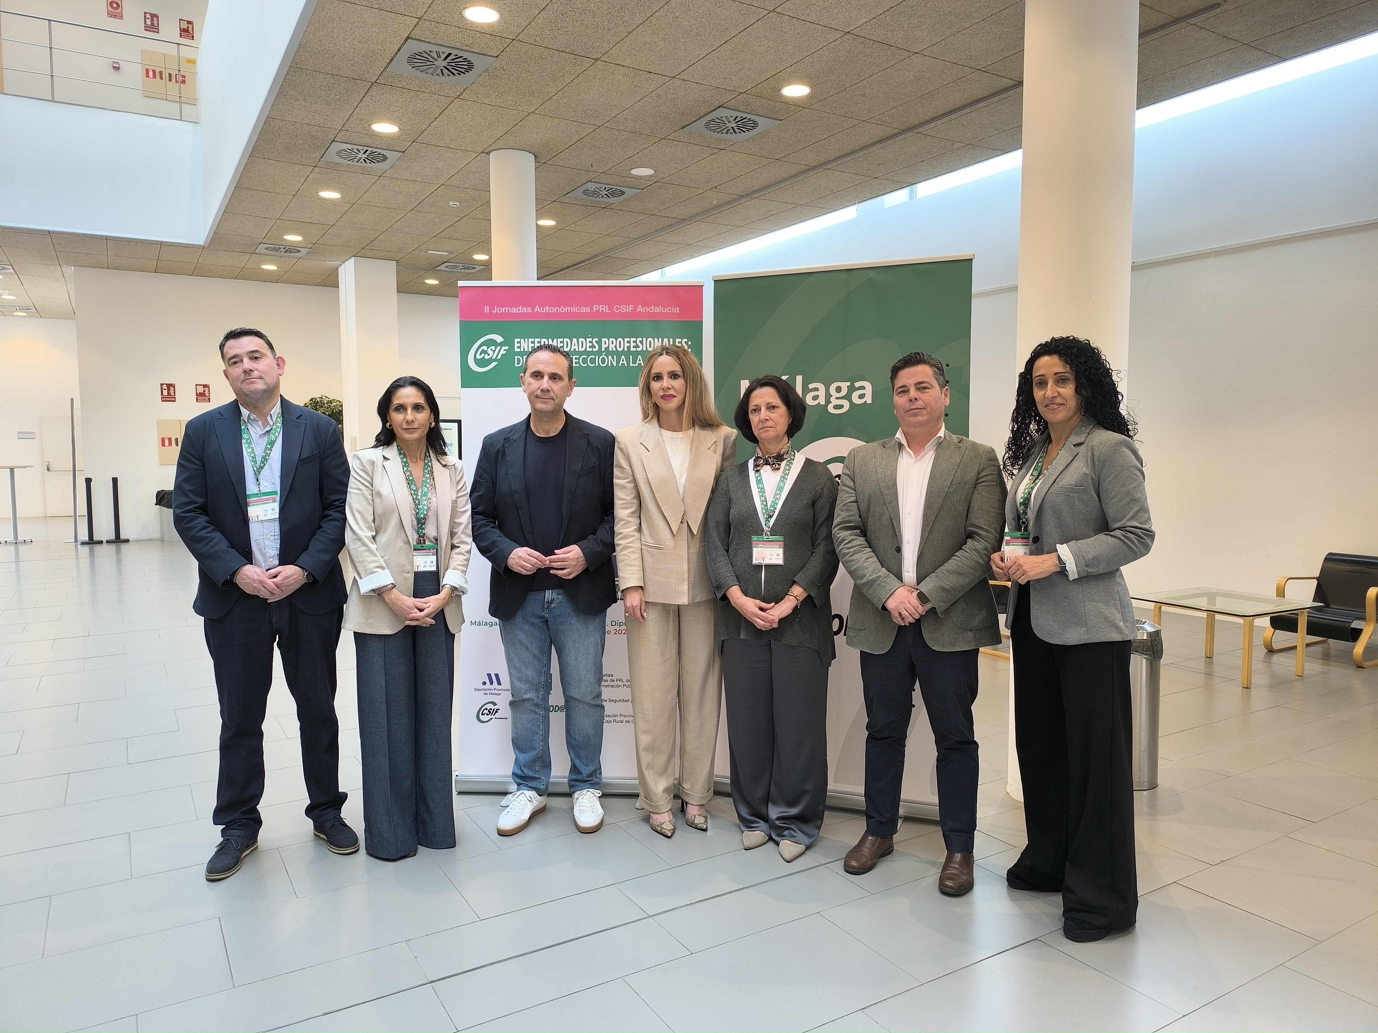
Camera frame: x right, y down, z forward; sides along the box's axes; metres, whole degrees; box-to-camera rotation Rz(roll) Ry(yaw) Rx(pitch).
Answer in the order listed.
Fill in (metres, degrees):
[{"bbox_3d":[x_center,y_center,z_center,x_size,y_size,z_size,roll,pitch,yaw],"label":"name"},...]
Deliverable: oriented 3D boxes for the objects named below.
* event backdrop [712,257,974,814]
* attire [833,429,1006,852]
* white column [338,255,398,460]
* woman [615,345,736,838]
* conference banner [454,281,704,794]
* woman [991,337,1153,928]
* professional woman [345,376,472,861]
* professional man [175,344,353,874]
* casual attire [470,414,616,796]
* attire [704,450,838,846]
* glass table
[{"bbox_3d":[0.582,0.095,3.563,1.002,2.106,0.240,1,4,17],"label":"event backdrop"},{"bbox_3d":[0.770,0.413,3.113,0.580,1.416,0.330,1,4,14],"label":"attire"},{"bbox_3d":[-4.673,-1.611,13.481,0.572,4.115,0.837,-2,5,-32],"label":"white column"},{"bbox_3d":[-0.050,0.262,3.425,0.470,1.790,0.320,0,4,-8],"label":"woman"},{"bbox_3d":[-0.435,0.102,3.701,0.996,2.070,0.240,0,4,2],"label":"conference banner"},{"bbox_3d":[1.158,0.340,2.759,0.380,1.741,0.470,-3,5,-36],"label":"woman"},{"bbox_3d":[-0.987,0.342,3.216,0.450,1.657,0.310,-2,4,-25],"label":"professional woman"},{"bbox_3d":[-1.406,0.276,3.088,0.580,1.804,0.380,-1,4,-19],"label":"professional man"},{"bbox_3d":[-0.551,0.350,3.514,0.540,1.481,0.310,0,4,-4],"label":"casual attire"},{"bbox_3d":[0.305,0.459,3.265,0.475,1.387,0.320,1,4,8],"label":"attire"},{"bbox_3d":[3.414,0.769,5.843,0.833,0.444,0.819,-2,5,-31],"label":"glass table"}]

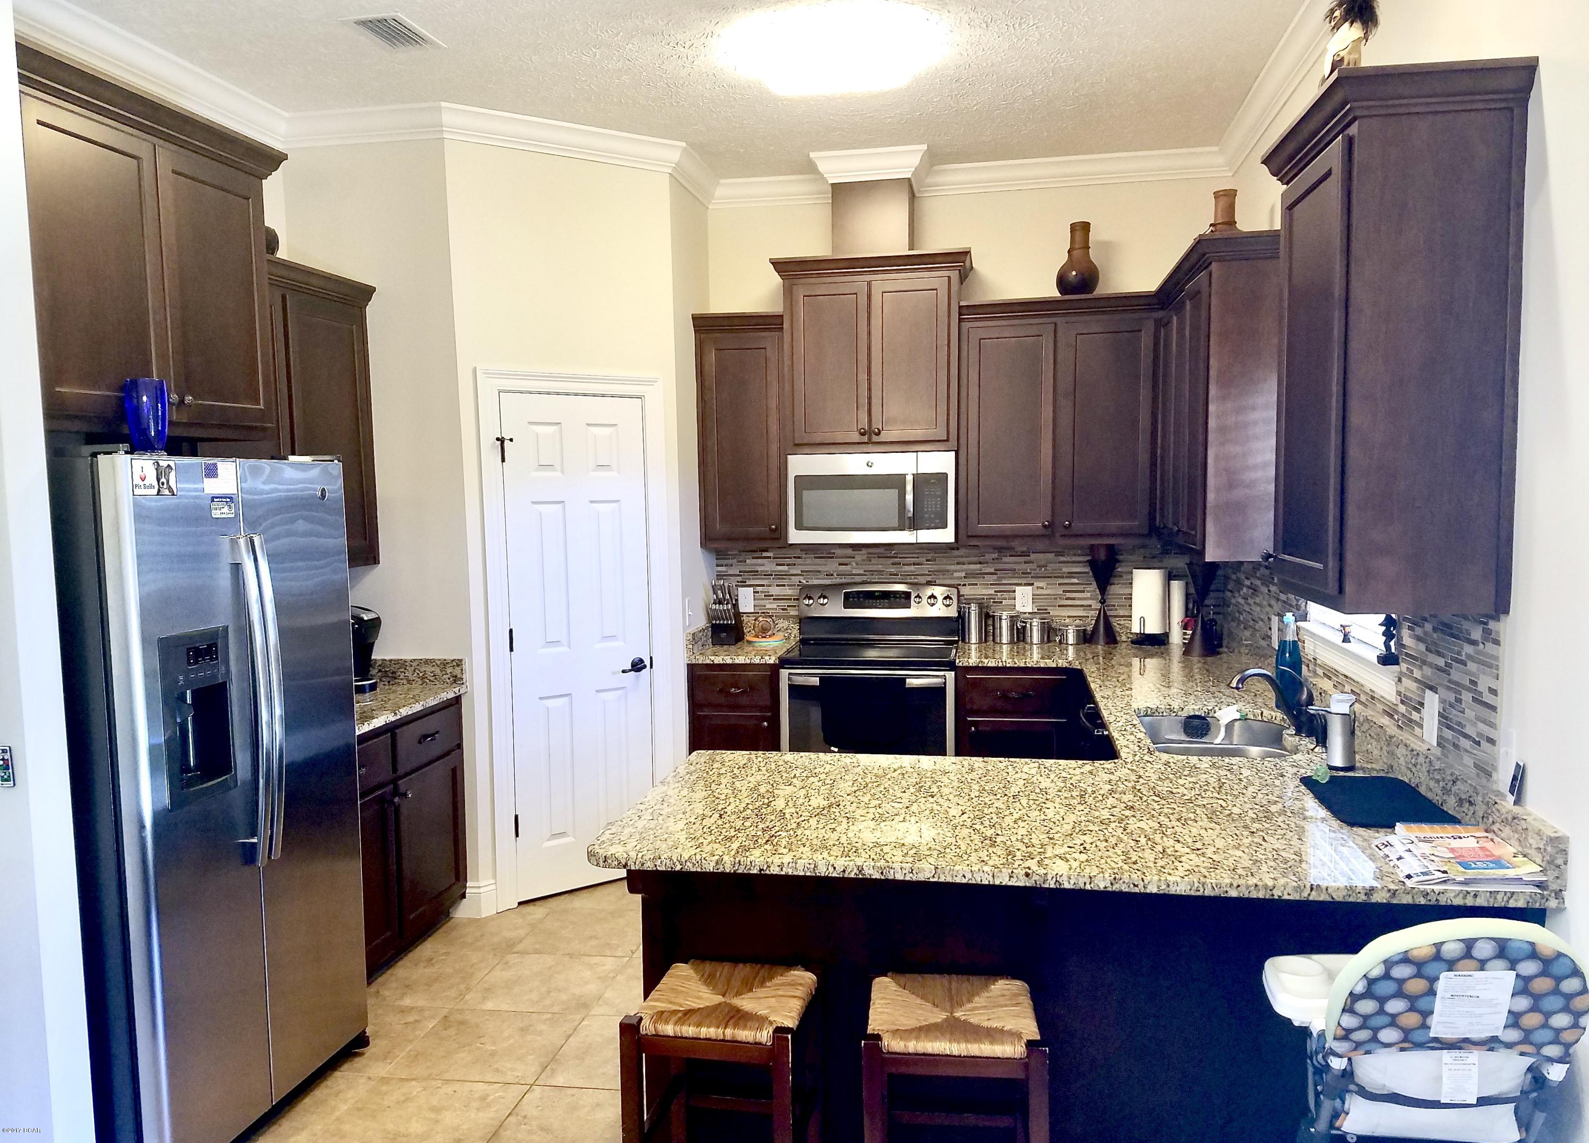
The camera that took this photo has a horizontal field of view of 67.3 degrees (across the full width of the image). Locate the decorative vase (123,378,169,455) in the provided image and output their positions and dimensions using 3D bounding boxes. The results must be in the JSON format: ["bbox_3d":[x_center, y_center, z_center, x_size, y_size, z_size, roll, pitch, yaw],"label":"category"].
[{"bbox_3d":[-1.523,-0.367,2.810,0.098,0.185,0.098,0,5,10],"label":"decorative vase"}]

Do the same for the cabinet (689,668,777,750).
[{"bbox_3d":[-0.208,0.816,5.585,0.412,0.880,0.630,0,5,10],"label":"cabinet"}]

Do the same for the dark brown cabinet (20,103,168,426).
[{"bbox_3d":[-1.898,-0.718,2.910,0.510,0.735,0.435,0,5,10],"label":"dark brown cabinet"}]

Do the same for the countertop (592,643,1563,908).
[{"bbox_3d":[0.760,0.473,3.994,1.882,0.045,3.406,0,4,10],"label":"countertop"}]

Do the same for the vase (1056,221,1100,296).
[{"bbox_3d":[1.259,-1.372,5.308,0.200,0.344,0.200,0,4,10],"label":"vase"}]

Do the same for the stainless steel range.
[{"bbox_3d":[0.367,0.669,5.463,0.757,1.196,0.655,0,4,10],"label":"stainless steel range"}]

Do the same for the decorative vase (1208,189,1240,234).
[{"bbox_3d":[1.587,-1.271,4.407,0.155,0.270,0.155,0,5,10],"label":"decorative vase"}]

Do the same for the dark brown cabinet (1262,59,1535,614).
[{"bbox_3d":[1.311,-0.473,2.692,0.355,1.075,0.690,0,5,10],"label":"dark brown cabinet"}]

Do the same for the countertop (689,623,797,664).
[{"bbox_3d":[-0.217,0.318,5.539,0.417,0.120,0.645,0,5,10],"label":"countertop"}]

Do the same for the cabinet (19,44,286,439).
[{"bbox_3d":[-1.887,-0.776,3.164,0.630,0.852,0.960,0,4,10],"label":"cabinet"}]

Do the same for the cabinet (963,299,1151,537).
[{"bbox_3d":[1.172,-0.664,5.361,0.850,1.060,0.365,0,5,10],"label":"cabinet"}]

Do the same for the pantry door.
[{"bbox_3d":[-0.888,0.299,4.923,0.635,2.030,0.040,-4,5,-37],"label":"pantry door"}]

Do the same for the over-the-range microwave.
[{"bbox_3d":[0.371,-0.339,5.535,0.756,0.413,0.390,0,4,10],"label":"over-the-range microwave"}]

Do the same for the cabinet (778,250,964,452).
[{"bbox_3d":[0.369,-0.973,5.471,0.878,0.860,0.420,0,4,10],"label":"cabinet"}]

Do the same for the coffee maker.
[{"bbox_3d":[-1.748,0.288,4.551,0.325,0.328,0.230,0,4,10],"label":"coffee maker"}]

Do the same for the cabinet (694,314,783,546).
[{"bbox_3d":[-0.213,-0.658,5.601,0.412,1.060,0.365,0,5,10],"label":"cabinet"}]

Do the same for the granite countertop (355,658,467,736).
[{"bbox_3d":[-1.687,0.445,4.194,0.657,0.136,1.045,0,4,10],"label":"granite countertop"}]

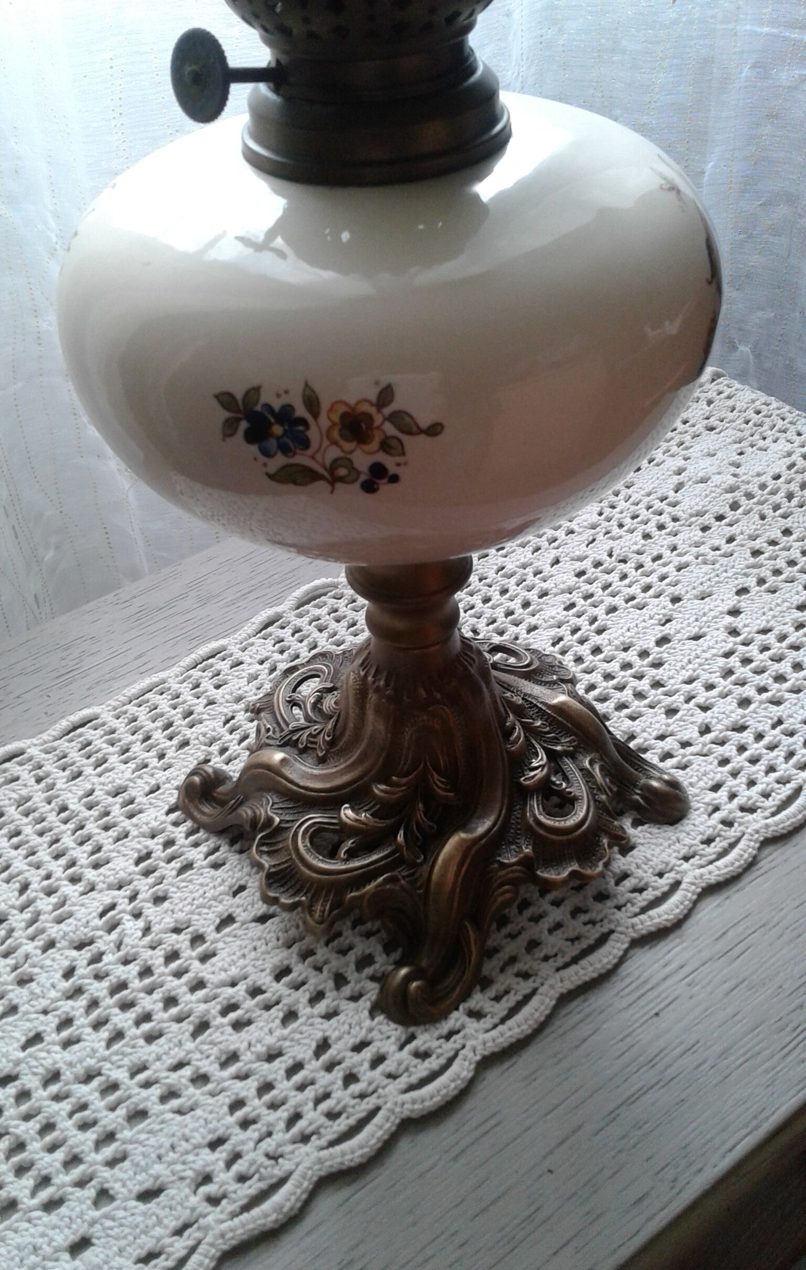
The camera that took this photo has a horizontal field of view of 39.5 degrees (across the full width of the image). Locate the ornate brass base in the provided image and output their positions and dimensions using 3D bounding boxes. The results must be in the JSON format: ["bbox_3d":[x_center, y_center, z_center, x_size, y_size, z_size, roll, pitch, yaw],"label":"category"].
[{"bbox_3d":[0.005,0.018,0.358,0.133,0.120,0.133,-30,44,-29],"label":"ornate brass base"}]

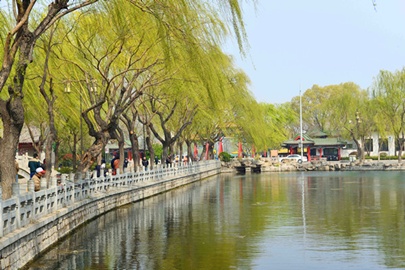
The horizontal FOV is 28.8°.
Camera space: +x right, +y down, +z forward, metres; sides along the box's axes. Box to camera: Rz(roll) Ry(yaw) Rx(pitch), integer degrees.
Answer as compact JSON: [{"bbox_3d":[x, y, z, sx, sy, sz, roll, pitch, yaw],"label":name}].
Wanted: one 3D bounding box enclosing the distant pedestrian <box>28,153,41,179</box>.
[{"bbox_3d":[-7.014,1.626,32.978,0.520,1.720,0.360,-2,-2,24],"label":"distant pedestrian"}]

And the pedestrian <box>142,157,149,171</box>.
[{"bbox_3d":[-4.759,2.662,65.979,0.520,1.670,0.360,-1,-1,-6],"label":"pedestrian"}]

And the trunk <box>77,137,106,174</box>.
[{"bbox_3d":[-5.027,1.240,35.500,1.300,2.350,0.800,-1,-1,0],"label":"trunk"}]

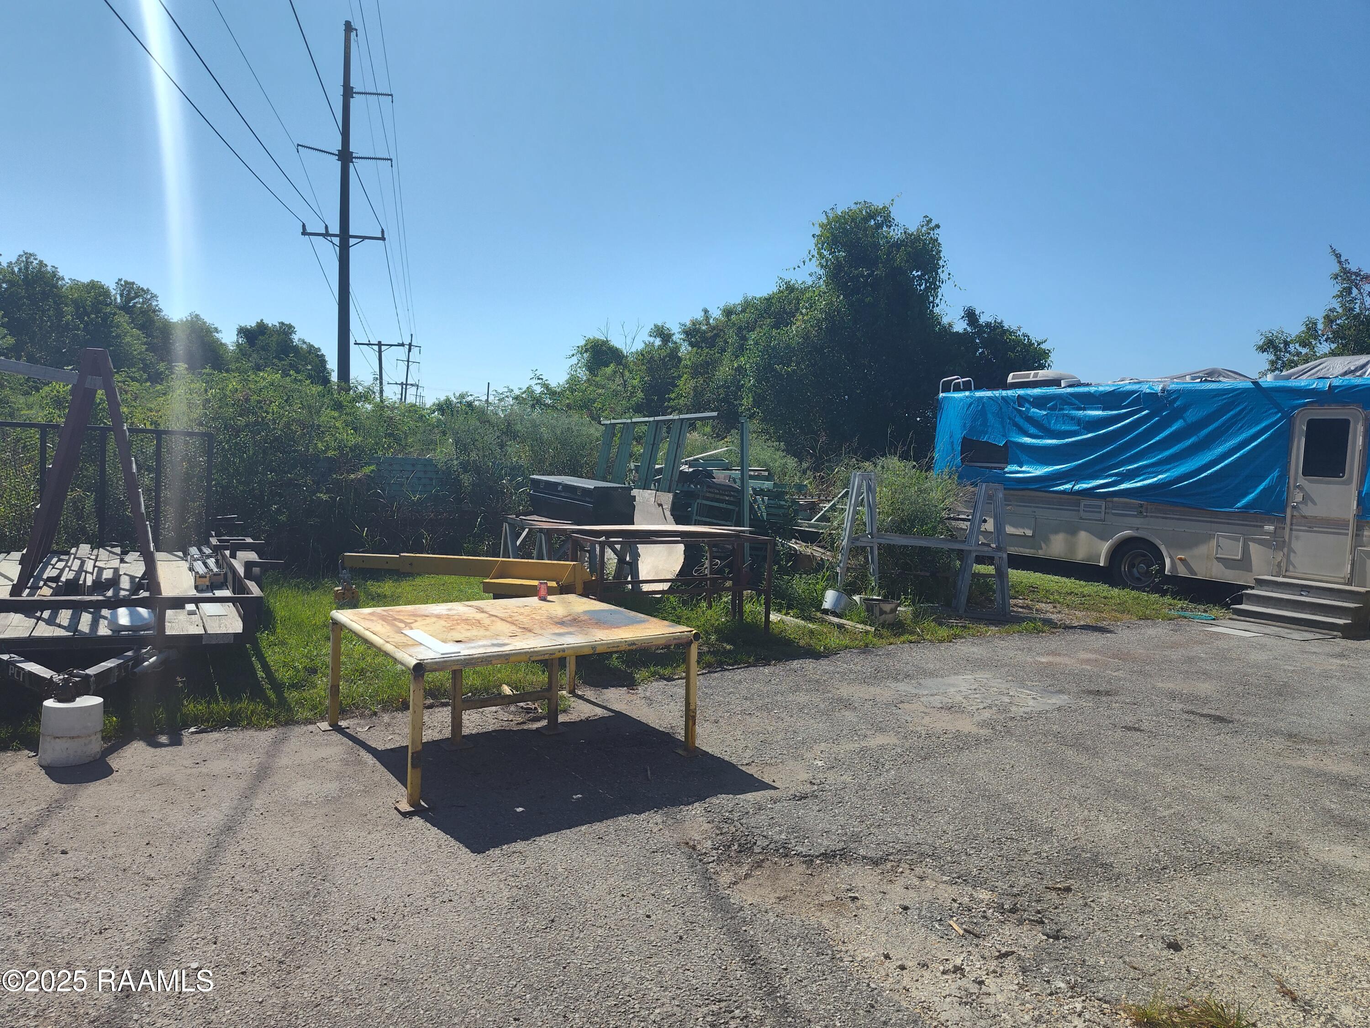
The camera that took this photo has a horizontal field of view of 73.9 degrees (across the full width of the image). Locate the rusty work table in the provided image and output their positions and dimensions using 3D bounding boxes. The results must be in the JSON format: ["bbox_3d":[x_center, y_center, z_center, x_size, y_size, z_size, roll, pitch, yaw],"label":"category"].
[{"bbox_3d":[-1.024,0.971,5.340,1.700,0.690,1.500,-1,5,-36],"label":"rusty work table"}]

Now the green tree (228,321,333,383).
[{"bbox_3d":[-18.691,-5.346,42.000,4.900,7.200,4.700,0,4,-24],"label":"green tree"}]

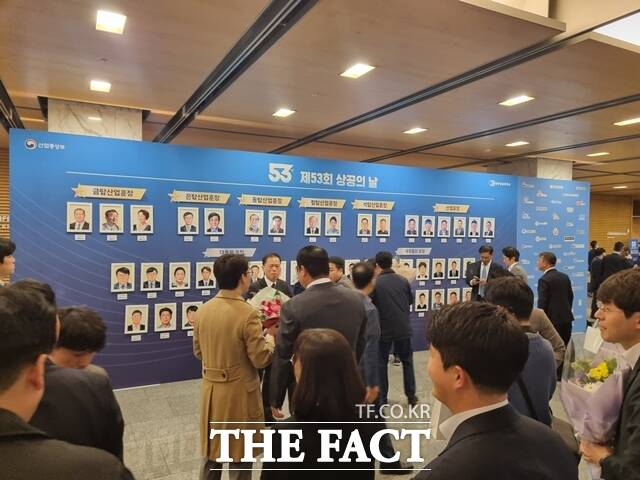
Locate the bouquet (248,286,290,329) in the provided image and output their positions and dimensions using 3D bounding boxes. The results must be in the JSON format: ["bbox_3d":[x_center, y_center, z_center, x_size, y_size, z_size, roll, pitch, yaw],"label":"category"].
[{"bbox_3d":[-0.382,0.528,3.600,0.350,0.380,0.240,1,1,-6],"label":"bouquet"}]

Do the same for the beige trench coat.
[{"bbox_3d":[-0.535,0.815,2.980,0.490,1.030,0.370,1,1,36],"label":"beige trench coat"}]

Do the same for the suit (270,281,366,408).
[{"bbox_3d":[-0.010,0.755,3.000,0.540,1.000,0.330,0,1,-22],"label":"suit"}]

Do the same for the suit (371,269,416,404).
[{"bbox_3d":[0.805,1.053,5.300,0.480,1.480,0.340,1,1,-12],"label":"suit"}]

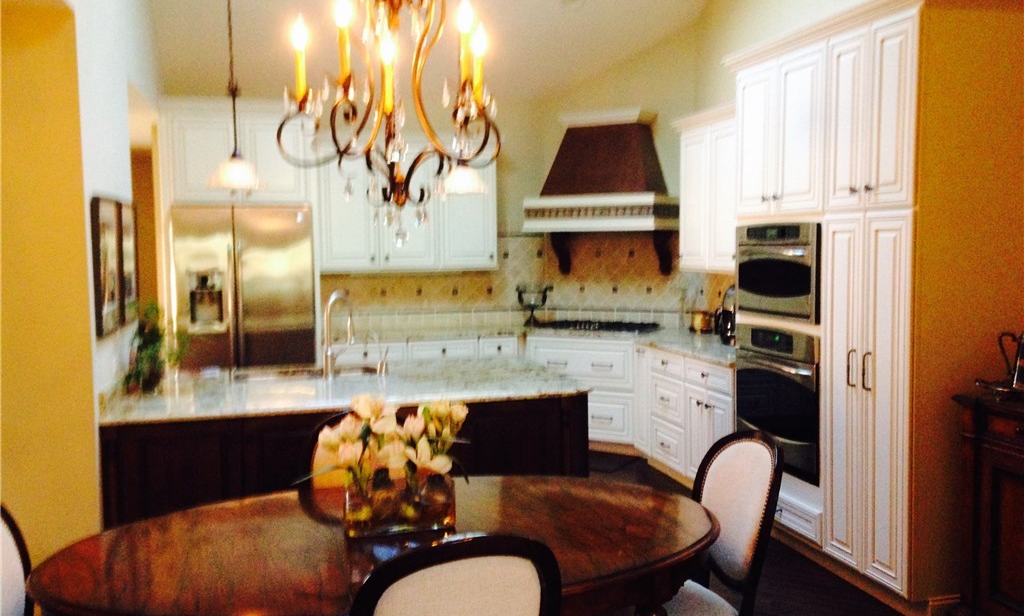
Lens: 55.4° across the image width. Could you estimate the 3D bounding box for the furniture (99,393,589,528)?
[{"bbox_3d":[-0.765,0.829,4.556,1.980,0.876,1.060,-2,4,-18],"label":"furniture"}]

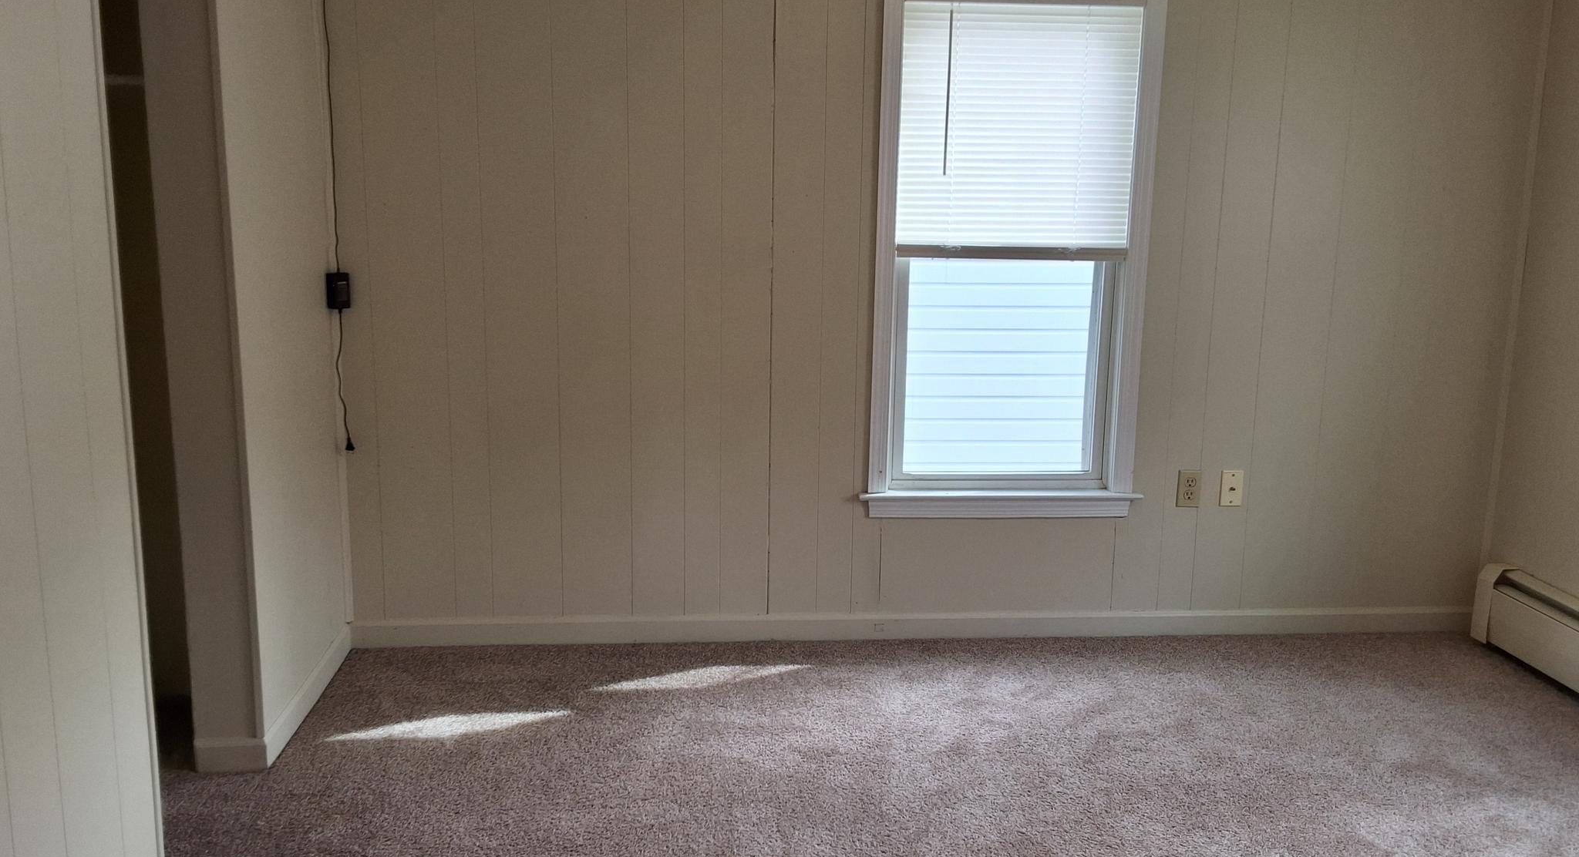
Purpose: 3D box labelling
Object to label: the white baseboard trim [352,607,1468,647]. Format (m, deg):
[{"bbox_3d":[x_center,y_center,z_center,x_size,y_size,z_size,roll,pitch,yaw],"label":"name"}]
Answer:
[{"bbox_3d":[0.441,0.599,3.894,3.470,0.090,0.020,0,11,-5],"label":"white baseboard trim"}]

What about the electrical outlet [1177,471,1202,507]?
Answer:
[{"bbox_3d":[1.214,0.184,3.879,0.072,0.115,0.010,0,11,-5],"label":"electrical outlet"}]

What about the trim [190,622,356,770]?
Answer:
[{"bbox_3d":[-1.329,0.676,3.364,0.174,0.090,0.787,0,11,-5],"label":"trim"}]

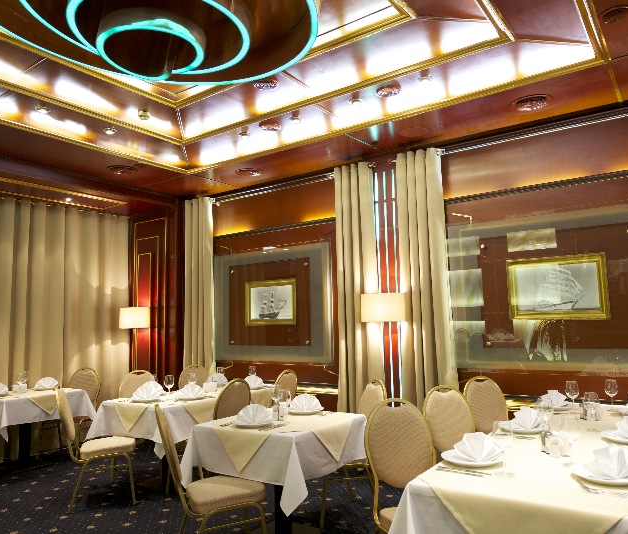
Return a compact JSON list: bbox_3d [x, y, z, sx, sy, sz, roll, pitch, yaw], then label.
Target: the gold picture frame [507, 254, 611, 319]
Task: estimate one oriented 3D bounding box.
[{"bbox_3d":[1.947,0.172,4.286,0.739,0.508,0.050,-6,-8,36],"label":"gold picture frame"}]

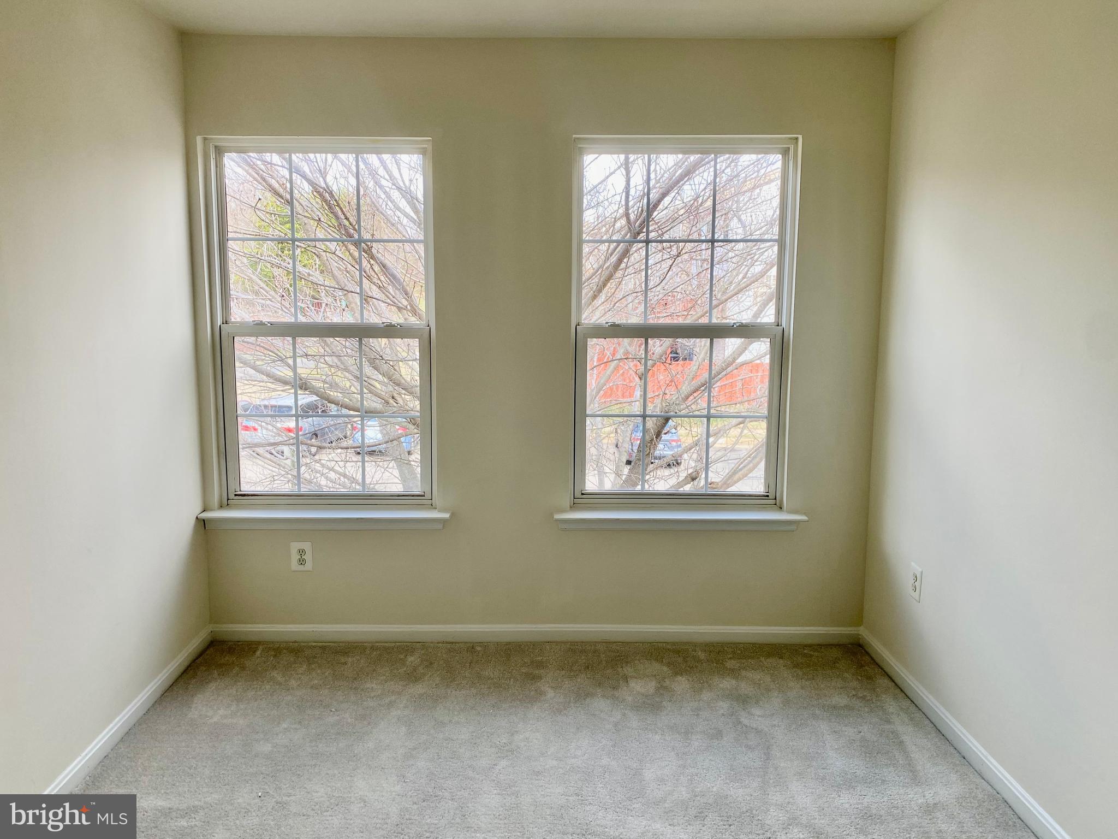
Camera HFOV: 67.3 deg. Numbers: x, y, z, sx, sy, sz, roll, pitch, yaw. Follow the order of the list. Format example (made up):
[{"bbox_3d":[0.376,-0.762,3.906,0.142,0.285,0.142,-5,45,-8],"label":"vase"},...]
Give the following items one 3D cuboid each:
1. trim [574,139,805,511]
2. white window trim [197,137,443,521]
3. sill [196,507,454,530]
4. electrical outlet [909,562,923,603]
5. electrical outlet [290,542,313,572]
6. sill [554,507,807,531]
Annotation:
[{"bbox_3d":[0.495,-0.362,3.378,0.900,1.496,0.100,0,8,-1],"label":"trim"},{"bbox_3d":[-0.942,-0.368,3.391,0.901,1.458,0.100,0,8,-1],"label":"white window trim"},{"bbox_3d":[-0.946,0.414,3.430,1.009,0.078,0.100,0,8,-1],"label":"sill"},{"bbox_3d":[1.280,0.587,3.024,0.010,0.124,0.084,0,8,-1],"label":"electrical outlet"},{"bbox_3d":[-1.057,0.564,3.449,0.084,0.124,0.010,0,8,-1],"label":"electrical outlet"},{"bbox_3d":[0.494,0.419,3.447,1.030,0.077,0.100,0,8,-1],"label":"sill"}]

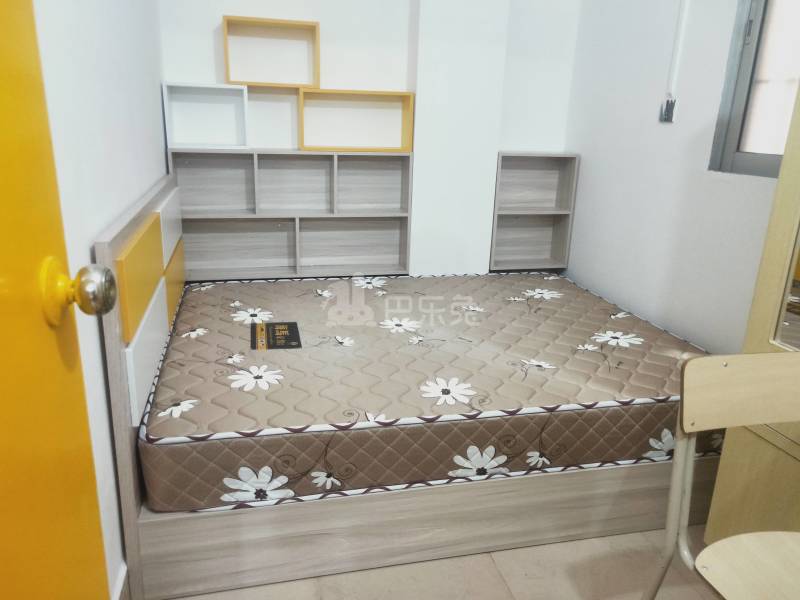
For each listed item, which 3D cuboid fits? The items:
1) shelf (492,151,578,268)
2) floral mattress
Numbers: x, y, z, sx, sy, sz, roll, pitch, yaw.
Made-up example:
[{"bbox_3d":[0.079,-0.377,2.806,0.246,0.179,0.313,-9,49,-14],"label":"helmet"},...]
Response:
[{"bbox_3d":[0.725,-0.511,3.294,0.477,0.644,0.200,-2,19,-13],"label":"shelf"},{"bbox_3d":[0.116,0.219,2.453,2.033,0.246,1.456,-2,19,-14],"label":"floral mattress"}]

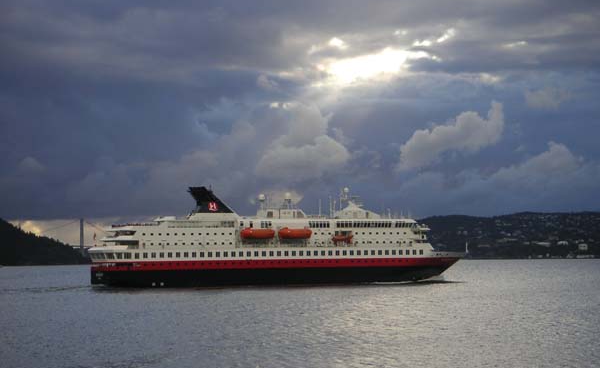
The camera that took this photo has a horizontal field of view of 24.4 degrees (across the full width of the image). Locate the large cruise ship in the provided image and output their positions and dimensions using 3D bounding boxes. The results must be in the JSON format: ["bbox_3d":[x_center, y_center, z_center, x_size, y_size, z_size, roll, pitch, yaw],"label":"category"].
[{"bbox_3d":[-2.349,15.880,423.551,122.800,29.200,19.500,1,-3,-27],"label":"large cruise ship"}]

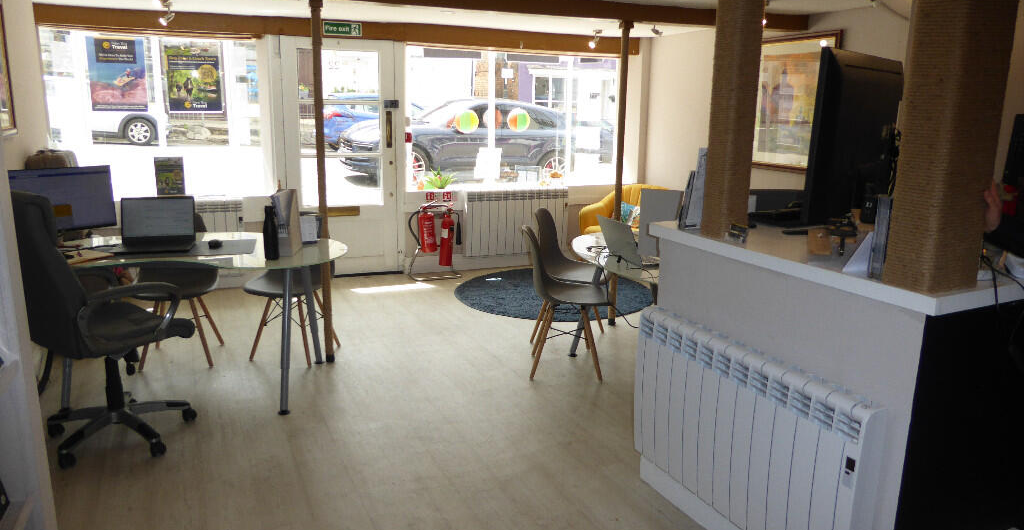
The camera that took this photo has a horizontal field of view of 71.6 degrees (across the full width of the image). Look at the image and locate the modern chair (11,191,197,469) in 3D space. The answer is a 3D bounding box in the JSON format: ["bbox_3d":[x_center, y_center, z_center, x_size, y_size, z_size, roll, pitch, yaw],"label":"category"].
[{"bbox_3d":[-1.783,0.233,3.099,0.660,1.130,0.700,10,16,37],"label":"modern chair"}]

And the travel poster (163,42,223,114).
[{"bbox_3d":[-2.578,-1.517,5.774,0.400,0.540,0.020,-5,14,-23],"label":"travel poster"}]

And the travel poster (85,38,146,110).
[{"bbox_3d":[-3.087,-1.499,5.556,0.400,0.570,0.020,-5,14,-23],"label":"travel poster"}]

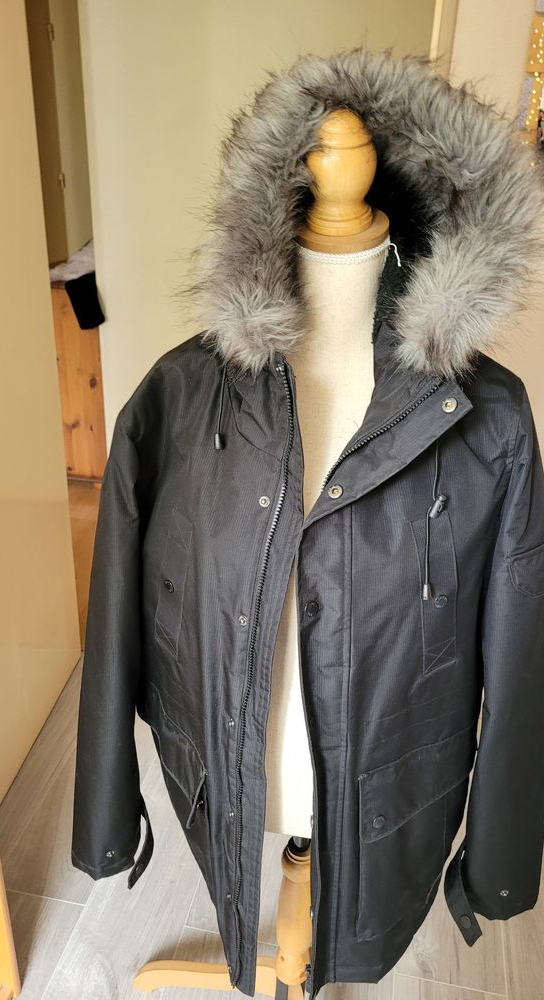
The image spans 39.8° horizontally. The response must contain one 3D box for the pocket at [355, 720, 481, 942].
[{"bbox_3d":[0.182,0.425,0.960,0.180,0.265,0.045,-15,27,-25],"label":"pocket"}]

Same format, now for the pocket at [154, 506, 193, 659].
[{"bbox_3d":[-0.104,0.088,0.797,0.042,0.180,0.020,26,31,31],"label":"pocket"}]

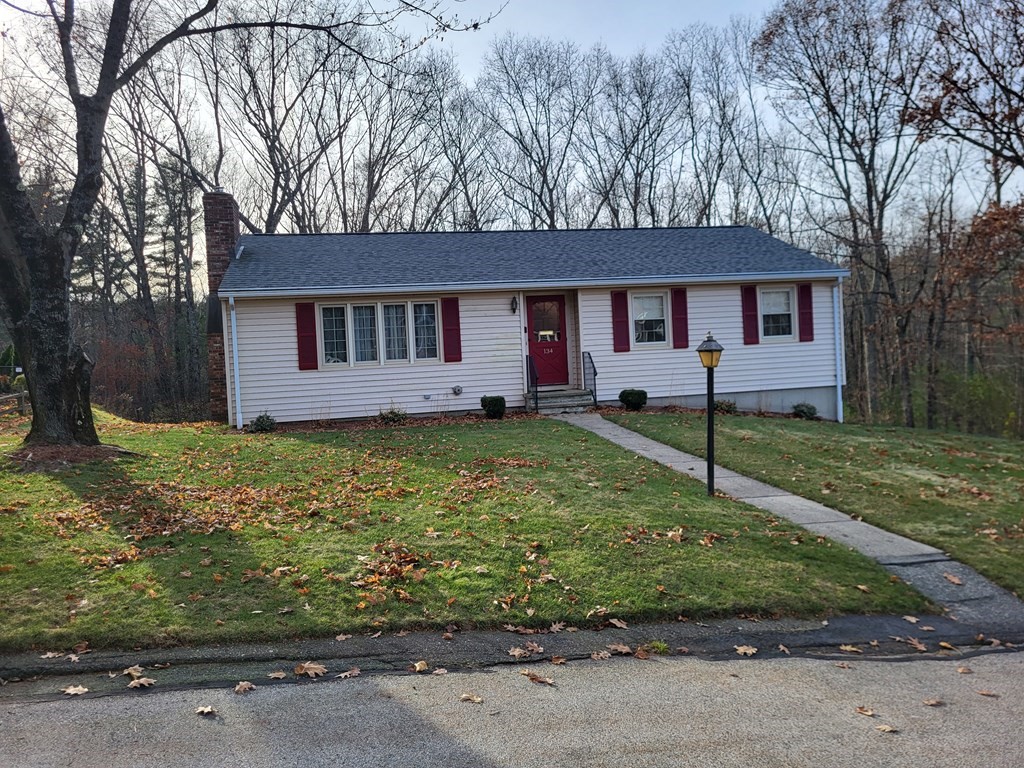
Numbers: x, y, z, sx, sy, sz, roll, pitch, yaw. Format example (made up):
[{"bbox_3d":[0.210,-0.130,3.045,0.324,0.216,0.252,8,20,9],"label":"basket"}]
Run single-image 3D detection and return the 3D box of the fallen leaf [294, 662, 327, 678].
[{"bbox_3d":[-1.179,1.679,4.500,0.190,0.045,0.135,-3,2,0],"label":"fallen leaf"}]

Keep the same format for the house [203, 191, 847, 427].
[{"bbox_3d":[-0.126,-1.957,21.006,15.050,6.150,8.700,-3,2,-12],"label":"house"}]

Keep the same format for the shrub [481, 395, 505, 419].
[{"bbox_3d":[-0.395,0.486,16.400,0.500,0.490,0.480,-3,2,0],"label":"shrub"}]

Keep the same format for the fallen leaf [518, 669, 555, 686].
[{"bbox_3d":[0.138,1.650,4.330,0.240,0.040,0.085,-2,2,38],"label":"fallen leaf"}]

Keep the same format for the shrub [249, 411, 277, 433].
[{"bbox_3d":[-5.012,0.753,15.450,0.530,0.420,0.480,-3,2,-12],"label":"shrub"}]

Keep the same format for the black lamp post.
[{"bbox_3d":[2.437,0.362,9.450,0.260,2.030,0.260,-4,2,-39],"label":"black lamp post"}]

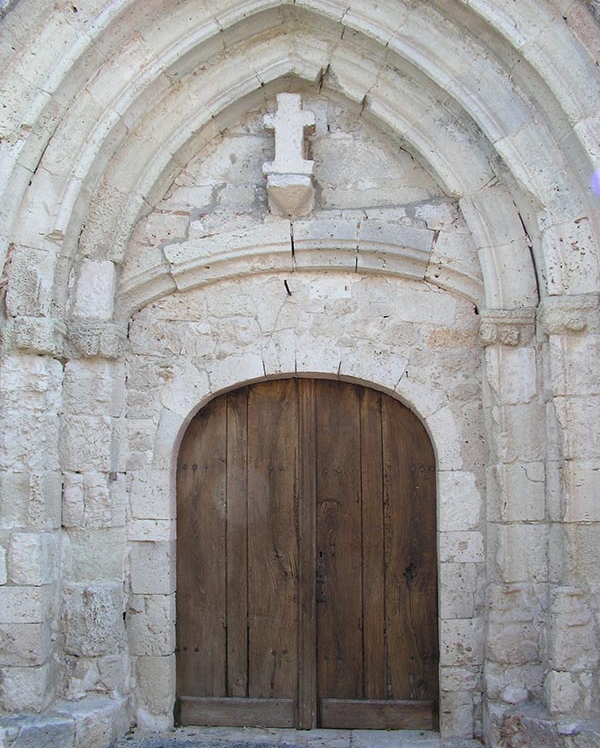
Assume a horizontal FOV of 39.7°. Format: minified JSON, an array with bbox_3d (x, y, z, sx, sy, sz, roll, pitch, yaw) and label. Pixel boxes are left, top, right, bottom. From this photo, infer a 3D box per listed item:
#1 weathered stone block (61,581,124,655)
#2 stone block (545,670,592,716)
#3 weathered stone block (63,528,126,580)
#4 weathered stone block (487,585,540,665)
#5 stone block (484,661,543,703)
[{"bbox_3d":[-1.327,1.603,5.501,0.361,0.446,0.320,-1,-9,5],"label":"weathered stone block"},{"bbox_3d":[1.401,1.668,4.432,0.234,0.216,0.230,-1,-6,4],"label":"stone block"},{"bbox_3d":[-1.241,1.084,5.077,0.295,0.302,0.330,-1,-6,4],"label":"weathered stone block"},{"bbox_3d":[1.332,1.567,5.270,0.296,0.463,0.300,-1,-9,5],"label":"weathered stone block"},{"bbox_3d":[1.322,1.912,5.232,0.321,0.223,0.300,-1,-9,3],"label":"stone block"}]

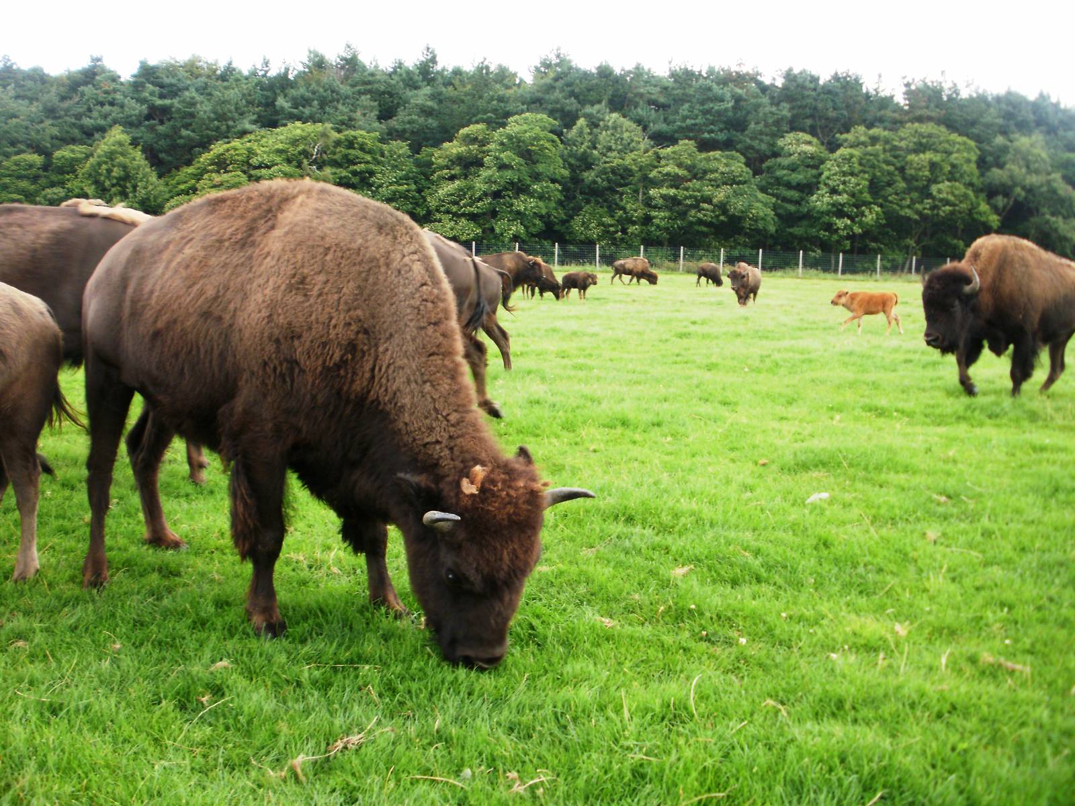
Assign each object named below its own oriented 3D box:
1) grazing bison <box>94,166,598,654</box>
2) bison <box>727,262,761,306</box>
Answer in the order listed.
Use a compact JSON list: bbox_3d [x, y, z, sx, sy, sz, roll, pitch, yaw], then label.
[{"bbox_3d":[-0.828,-0.010,4.015,2.000,1.550,0.720,7,9,33],"label":"grazing bison"},{"bbox_3d":[6.246,-3.618,33.800,0.640,1.280,1.950,5,8,23],"label":"bison"}]

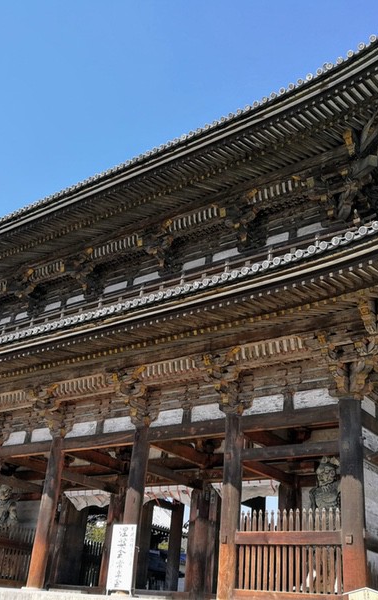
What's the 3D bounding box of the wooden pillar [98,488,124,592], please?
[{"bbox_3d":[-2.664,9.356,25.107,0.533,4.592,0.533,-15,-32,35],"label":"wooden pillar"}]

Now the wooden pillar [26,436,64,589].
[{"bbox_3d":[-4.923,7.293,21.782,0.535,5.125,0.535,-15,-32,34],"label":"wooden pillar"}]

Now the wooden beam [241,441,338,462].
[{"bbox_3d":[2.746,4.210,17.136,3.291,0.362,0.227,-16,-33,35],"label":"wooden beam"}]

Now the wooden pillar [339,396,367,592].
[{"bbox_3d":[4.108,4.852,15.565,0.530,4.974,0.530,-16,-33,35],"label":"wooden pillar"}]

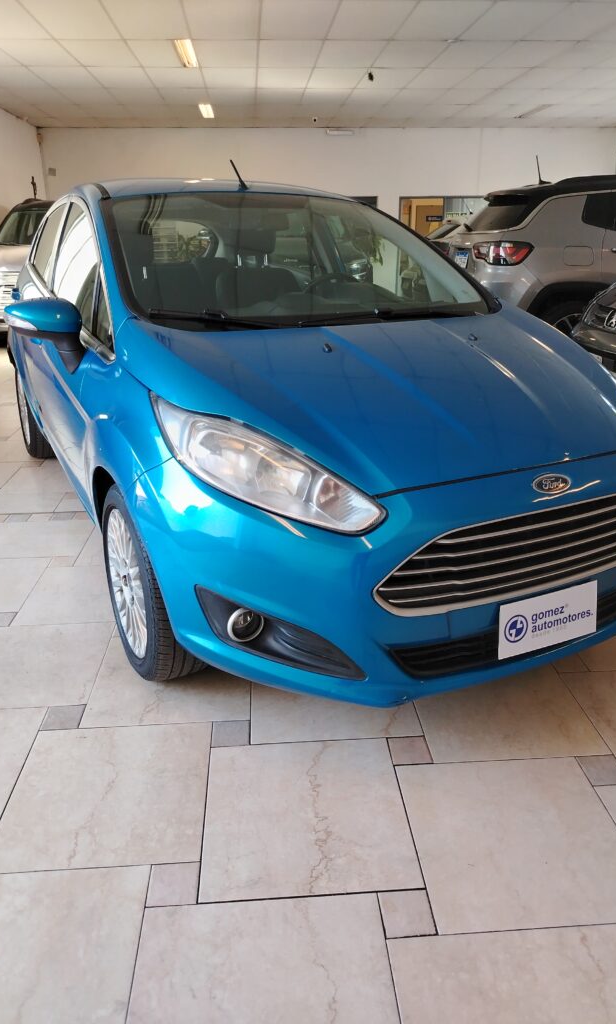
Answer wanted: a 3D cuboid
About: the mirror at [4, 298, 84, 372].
[{"bbox_3d":[-0.792,-0.537,2.149,0.220,0.220,0.170,-10,24,-25],"label":"mirror"}]

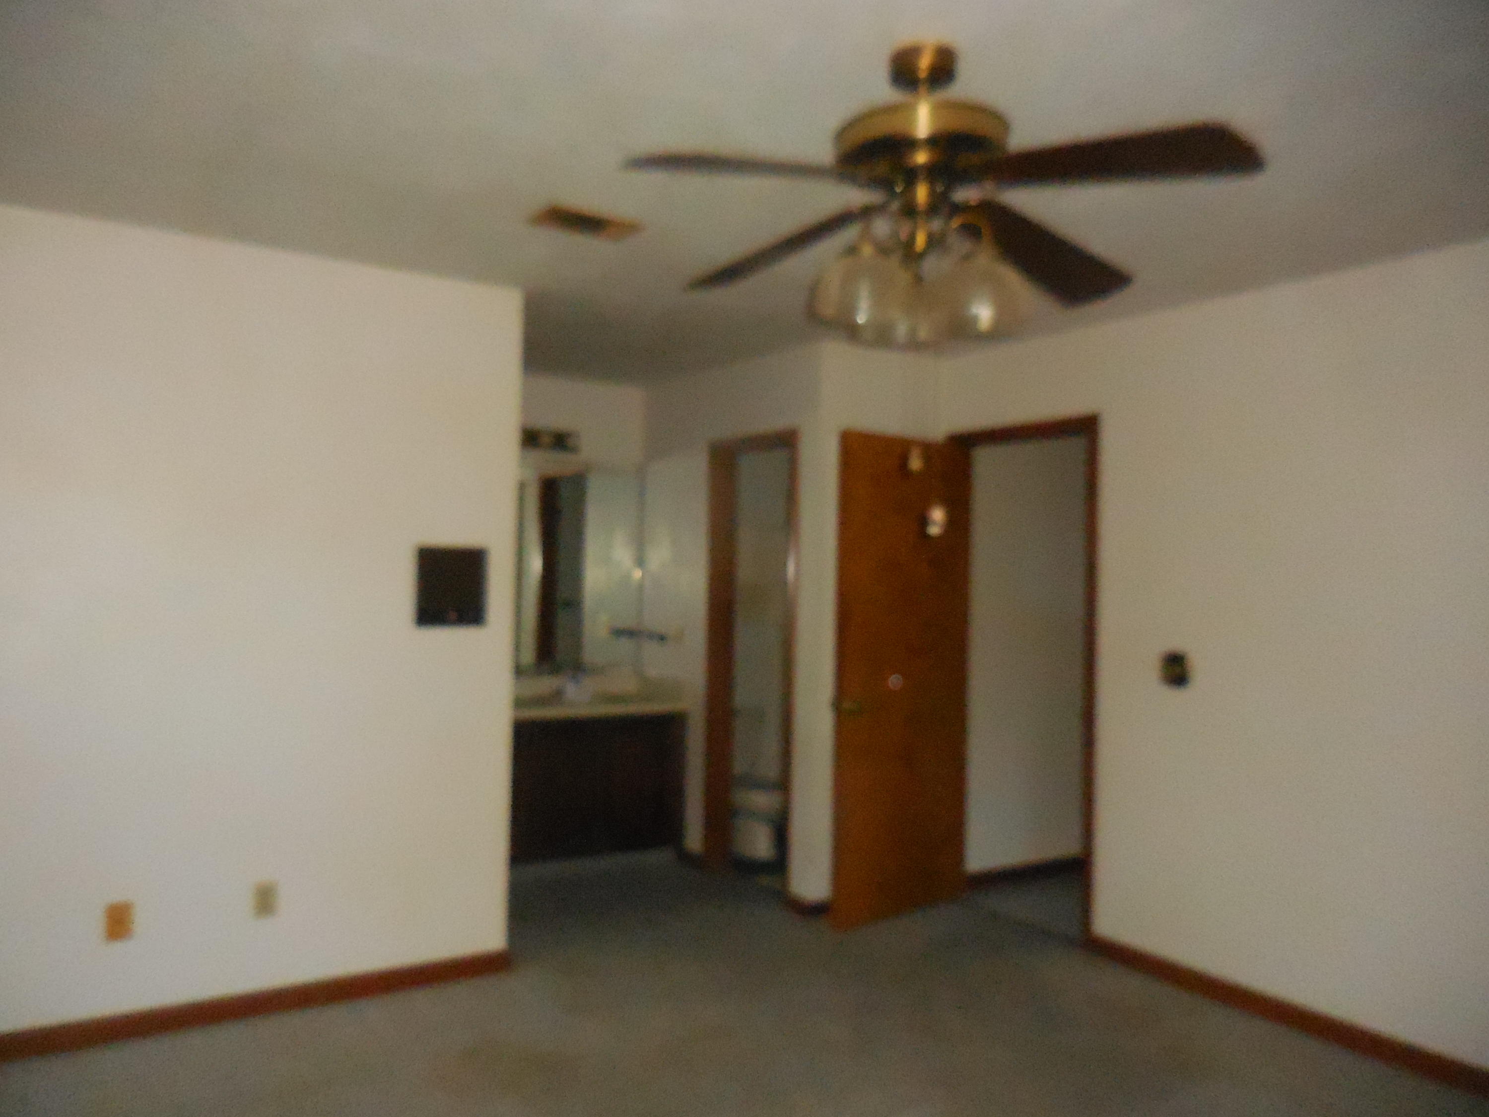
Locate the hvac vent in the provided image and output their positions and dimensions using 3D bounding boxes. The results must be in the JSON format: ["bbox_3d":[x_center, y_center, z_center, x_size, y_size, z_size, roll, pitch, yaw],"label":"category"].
[{"bbox_3d":[-0.452,-0.952,3.092,0.280,0.025,0.190,1,0,-32],"label":"hvac vent"}]

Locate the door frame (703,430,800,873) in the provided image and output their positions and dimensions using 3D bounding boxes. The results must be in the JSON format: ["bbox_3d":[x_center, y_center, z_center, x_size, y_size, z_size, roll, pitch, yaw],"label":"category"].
[{"bbox_3d":[0.057,0.462,5.040,0.130,2.070,0.770,1,0,-32],"label":"door frame"}]

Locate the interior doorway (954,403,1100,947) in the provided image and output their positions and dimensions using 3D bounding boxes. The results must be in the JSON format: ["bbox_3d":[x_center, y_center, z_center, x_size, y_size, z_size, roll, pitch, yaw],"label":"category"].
[{"bbox_3d":[1.185,0.479,4.585,0.130,2.080,0.860,1,0,-32],"label":"interior doorway"}]

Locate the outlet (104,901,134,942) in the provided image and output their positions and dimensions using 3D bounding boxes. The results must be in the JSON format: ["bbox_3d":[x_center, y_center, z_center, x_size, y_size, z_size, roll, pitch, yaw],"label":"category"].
[{"bbox_3d":[-1.866,1.087,3.211,0.074,0.122,0.015,1,0,-32],"label":"outlet"}]

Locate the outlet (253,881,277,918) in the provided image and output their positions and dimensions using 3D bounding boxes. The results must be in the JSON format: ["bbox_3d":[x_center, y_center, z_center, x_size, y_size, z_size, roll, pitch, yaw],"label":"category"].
[{"bbox_3d":[-1.525,1.090,3.424,0.074,0.122,0.015,1,0,-32],"label":"outlet"}]

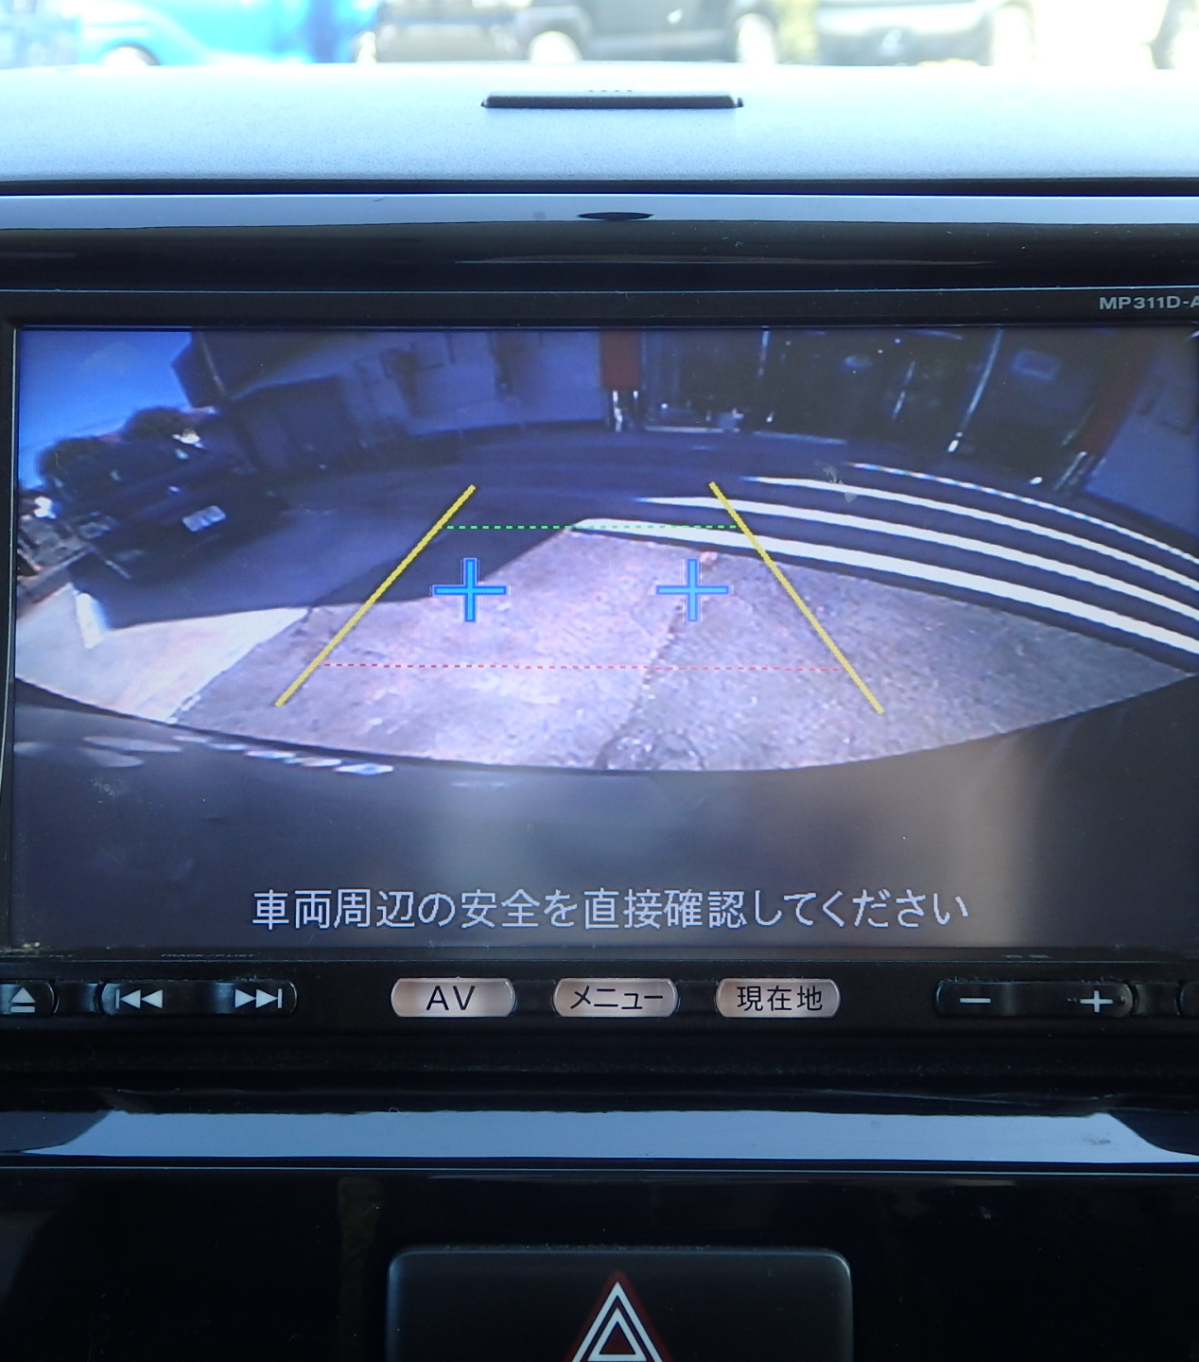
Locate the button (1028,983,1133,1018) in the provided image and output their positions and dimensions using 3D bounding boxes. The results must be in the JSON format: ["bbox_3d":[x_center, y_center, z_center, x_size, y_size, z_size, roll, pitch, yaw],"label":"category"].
[{"bbox_3d":[0.063,0.042,0.226,0.014,0.005,0.004,0,-5,1],"label":"button"}]

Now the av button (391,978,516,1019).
[{"bbox_3d":[-0.019,0.042,0.227,0.016,0.005,0.004,0,-5,1],"label":"av button"}]

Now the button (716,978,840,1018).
[{"bbox_3d":[0.023,0.041,0.227,0.016,0.005,0.004,0,-5,1],"label":"button"}]

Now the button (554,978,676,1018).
[{"bbox_3d":[0.002,0.041,0.227,0.016,0.005,0.004,0,-5,1],"label":"button"}]

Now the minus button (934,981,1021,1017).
[{"bbox_3d":[0.049,0.041,0.226,0.011,0.004,0.004,0,-5,1],"label":"minus button"}]

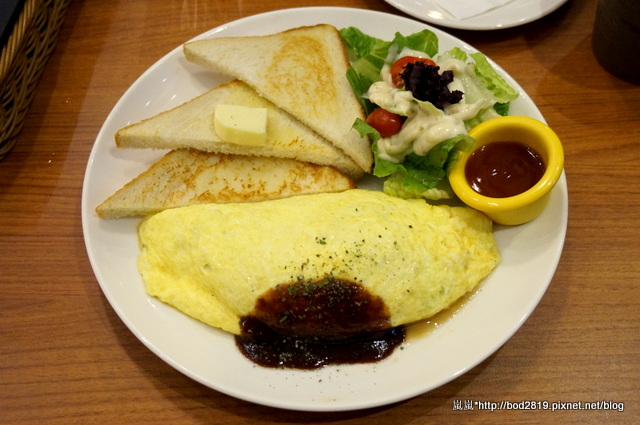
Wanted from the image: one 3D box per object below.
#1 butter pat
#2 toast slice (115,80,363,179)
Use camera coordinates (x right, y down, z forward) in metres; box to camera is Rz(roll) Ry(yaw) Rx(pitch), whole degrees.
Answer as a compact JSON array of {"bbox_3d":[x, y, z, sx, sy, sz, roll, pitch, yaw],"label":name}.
[{"bbox_3d":[-0.048,-0.052,0.428,0.031,0.011,0.021,6,50,4],"label":"butter pat"},{"bbox_3d":[-0.045,-0.061,0.452,0.153,0.017,0.071,8,50,6],"label":"toast slice"}]

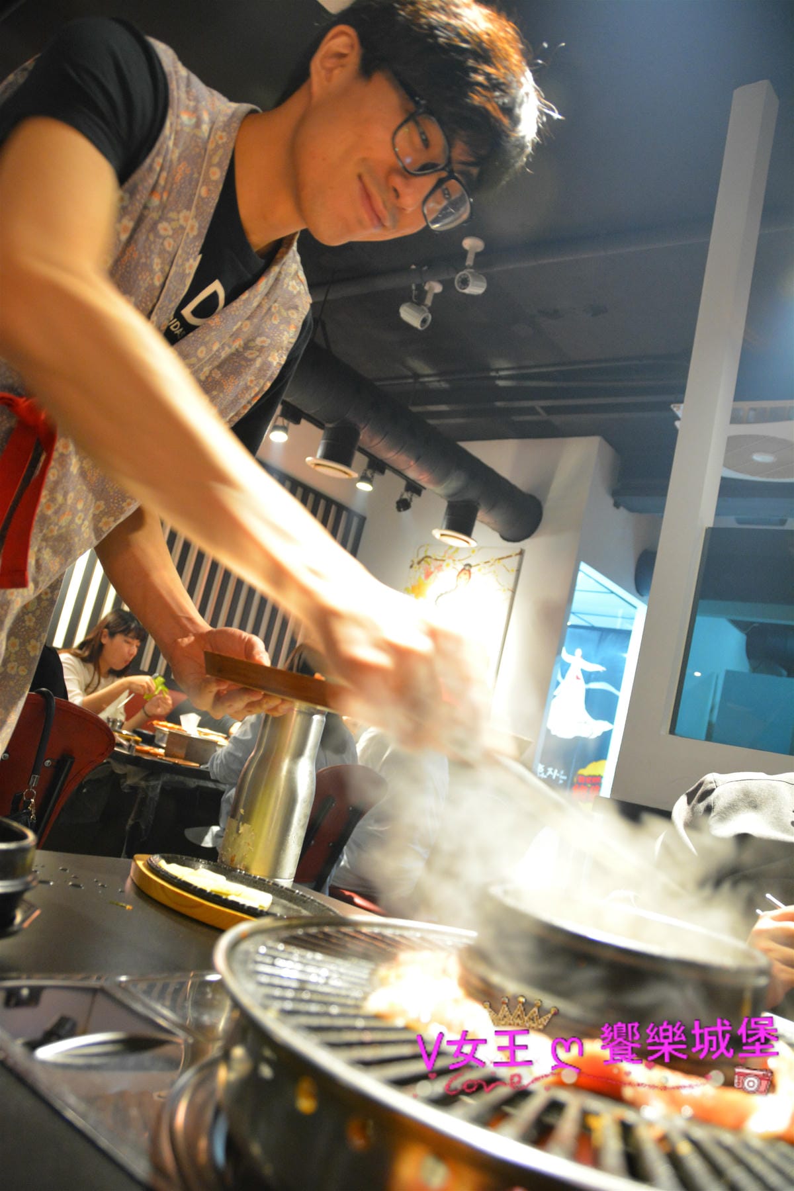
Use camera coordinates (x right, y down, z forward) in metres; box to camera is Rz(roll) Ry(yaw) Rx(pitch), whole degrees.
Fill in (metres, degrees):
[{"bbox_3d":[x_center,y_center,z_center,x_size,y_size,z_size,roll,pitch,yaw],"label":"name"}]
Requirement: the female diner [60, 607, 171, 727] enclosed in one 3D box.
[{"bbox_3d":[-1.146,0.635,3.251,0.720,1.207,0.520,8,-11,30],"label":"female diner"}]

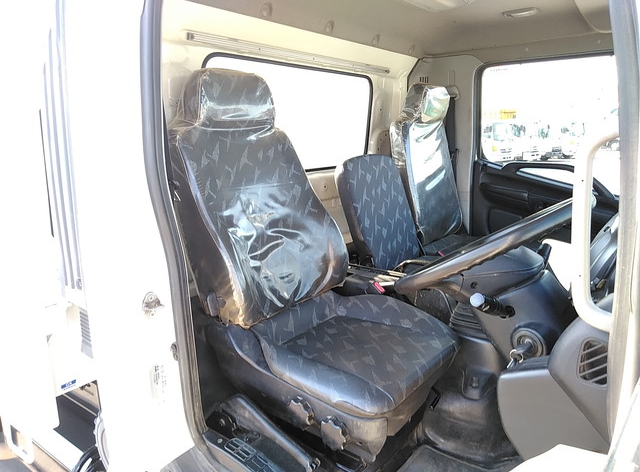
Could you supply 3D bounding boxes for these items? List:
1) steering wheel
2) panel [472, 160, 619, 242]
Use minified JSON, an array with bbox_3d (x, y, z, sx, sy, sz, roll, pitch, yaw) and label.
[{"bbox_3d":[0.381,0.034,1.092,0.450,0.090,0.450,-31,-11,39],"label":"steering wheel"},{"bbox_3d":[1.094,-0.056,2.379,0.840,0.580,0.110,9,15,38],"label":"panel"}]

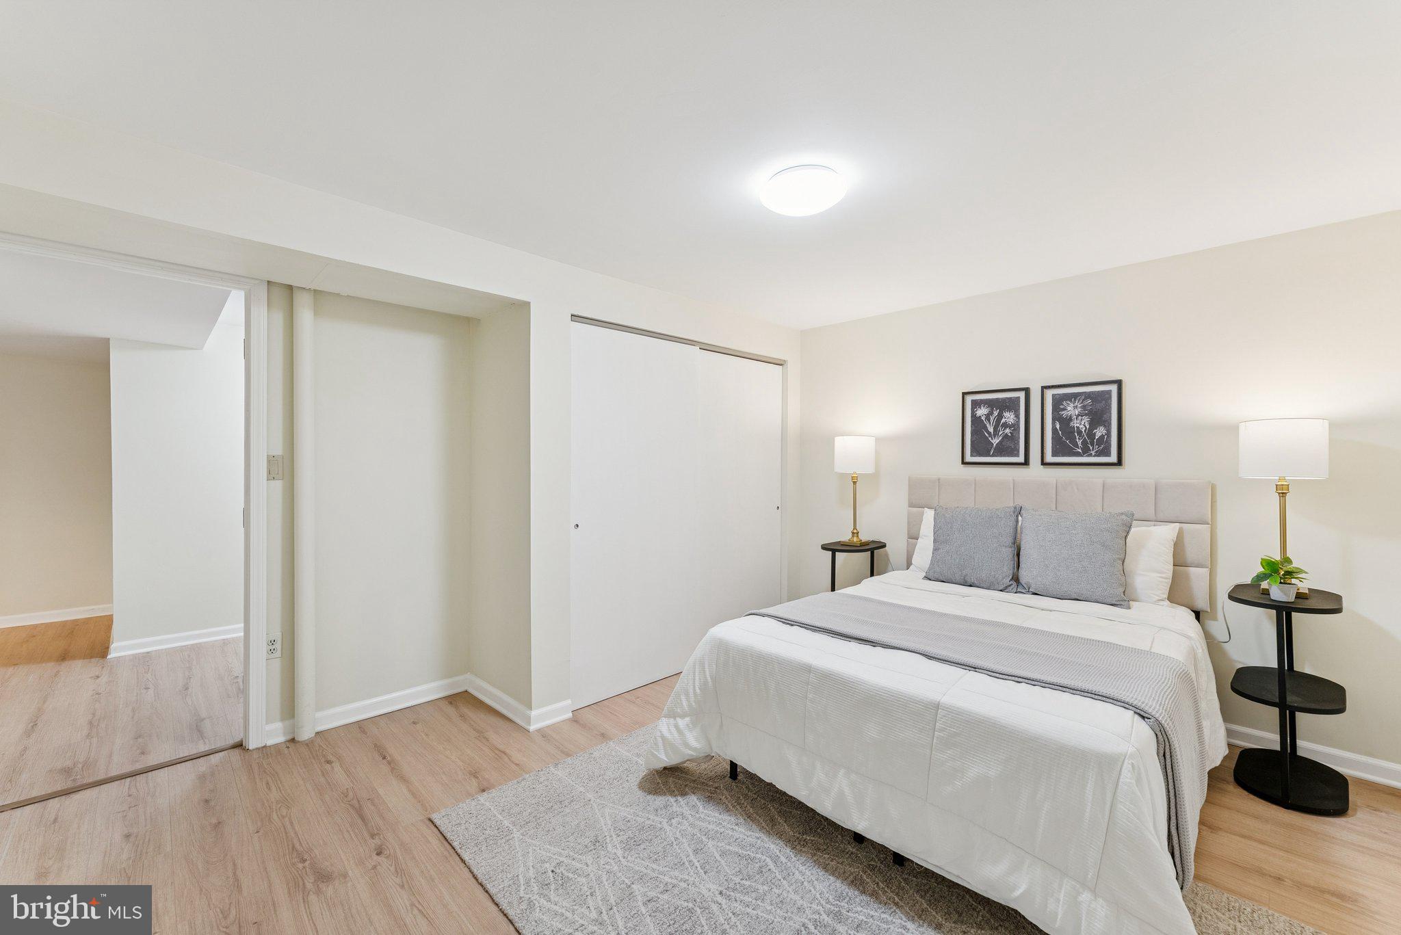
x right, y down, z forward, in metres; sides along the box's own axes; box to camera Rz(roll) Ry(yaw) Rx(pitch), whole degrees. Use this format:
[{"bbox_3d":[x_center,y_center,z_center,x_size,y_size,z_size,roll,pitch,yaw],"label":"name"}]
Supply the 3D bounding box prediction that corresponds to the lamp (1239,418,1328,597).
[{"bbox_3d":[2.373,0.163,2.224,0.250,0.700,0.250,0,1,-45],"label":"lamp"}]

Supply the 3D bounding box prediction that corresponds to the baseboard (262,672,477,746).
[{"bbox_3d":[-1.640,1.207,2.763,0.887,0.095,0.015,0,1,-42],"label":"baseboard"}]

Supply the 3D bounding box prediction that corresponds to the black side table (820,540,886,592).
[{"bbox_3d":[1.008,0.875,3.502,0.490,0.755,0.315,0,1,-45],"label":"black side table"}]

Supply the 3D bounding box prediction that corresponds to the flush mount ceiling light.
[{"bbox_3d":[0.376,-0.986,1.999,0.310,0.070,0.310,0,0,0],"label":"flush mount ceiling light"}]

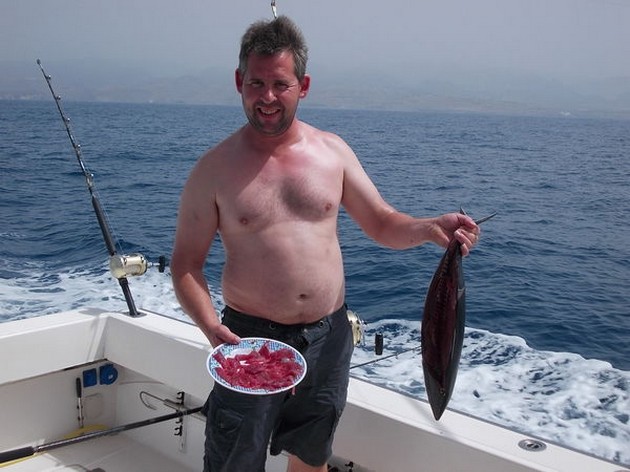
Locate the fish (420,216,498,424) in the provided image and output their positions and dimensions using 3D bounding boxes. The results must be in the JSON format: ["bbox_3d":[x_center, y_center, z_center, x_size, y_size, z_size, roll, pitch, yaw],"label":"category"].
[{"bbox_3d":[0.319,0.180,1.790,0.125,0.480,0.080,10,10,24],"label":"fish"}]

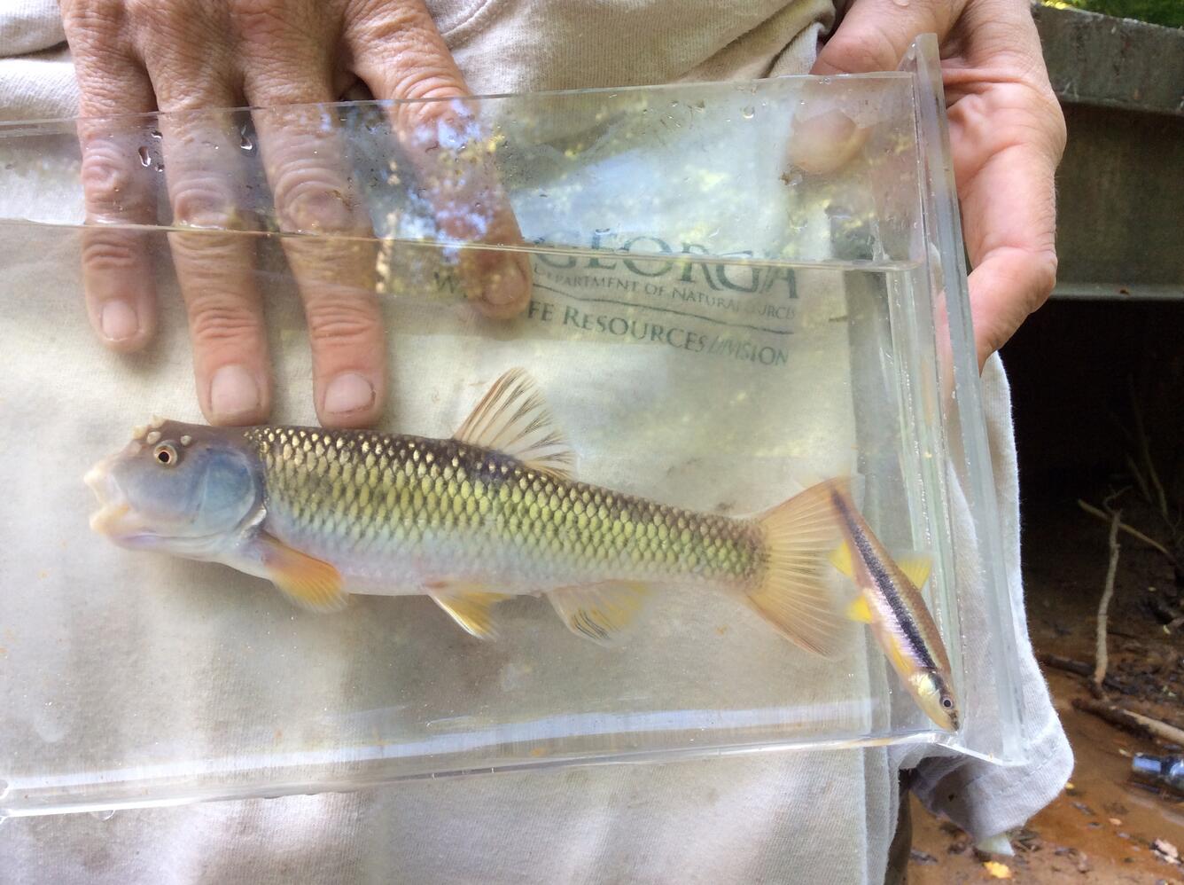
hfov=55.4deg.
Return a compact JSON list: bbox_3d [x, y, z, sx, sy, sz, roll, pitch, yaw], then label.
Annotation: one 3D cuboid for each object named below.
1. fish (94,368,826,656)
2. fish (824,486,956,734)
[{"bbox_3d":[-0.030,0.015,0.280,0.188,0.068,0.032,6,2,-2],"label":"fish"},{"bbox_3d":[0.075,0.039,0.275,0.025,0.066,0.013,-27,-6,0],"label":"fish"}]

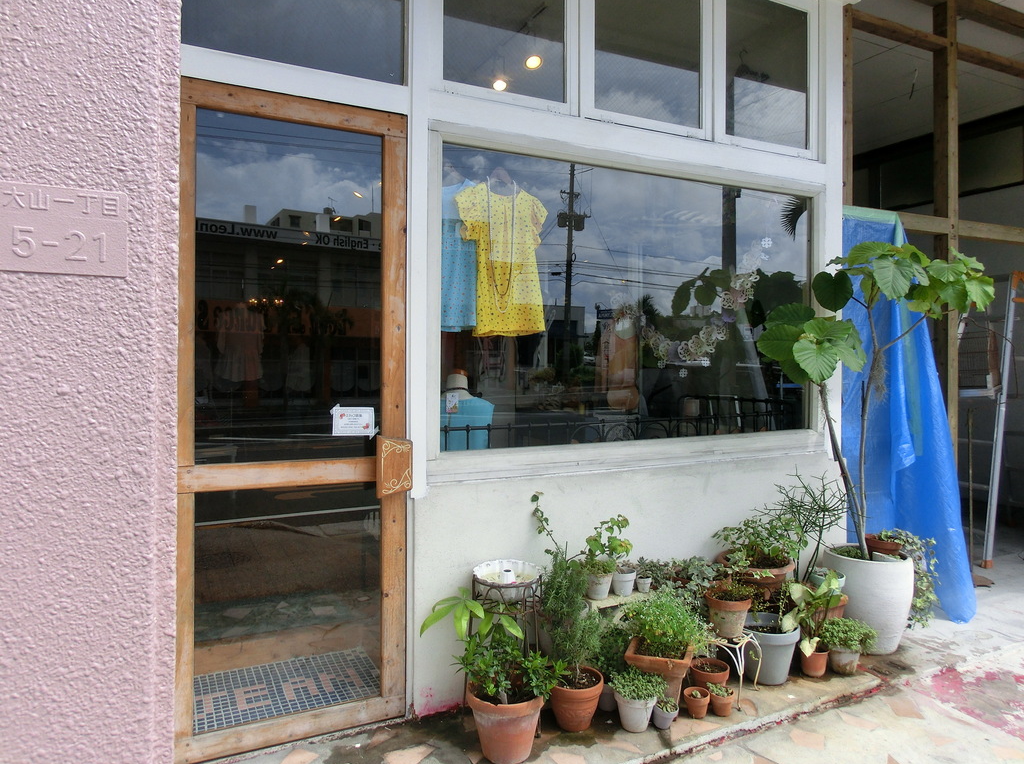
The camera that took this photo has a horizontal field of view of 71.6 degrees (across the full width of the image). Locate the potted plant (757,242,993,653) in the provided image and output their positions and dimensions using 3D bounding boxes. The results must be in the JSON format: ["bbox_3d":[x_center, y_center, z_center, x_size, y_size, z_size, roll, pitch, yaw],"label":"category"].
[{"bbox_3d":[1.532,0.295,3.010,1.000,1.747,0.747,0,1,-26],"label":"potted plant"}]

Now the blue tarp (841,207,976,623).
[{"bbox_3d":[2.112,0.171,3.791,0.775,2.163,0.275,0,0,-25],"label":"blue tarp"}]

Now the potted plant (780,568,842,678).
[{"bbox_3d":[1.201,0.964,2.838,0.227,0.409,0.202,0,1,0],"label":"potted plant"}]

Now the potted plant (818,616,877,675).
[{"bbox_3d":[1.404,1.096,2.970,0.242,0.228,0.230,0,0,-27],"label":"potted plant"}]

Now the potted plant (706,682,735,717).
[{"bbox_3d":[0.791,1.195,2.694,0.104,0.113,0.104,0,0,0],"label":"potted plant"}]

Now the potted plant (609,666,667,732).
[{"bbox_3d":[0.443,1.111,2.499,0.206,0.198,0.194,0,0,0],"label":"potted plant"}]

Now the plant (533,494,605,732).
[{"bbox_3d":[0.211,0.836,2.600,0.256,0.829,0.219,0,0,0],"label":"plant"}]

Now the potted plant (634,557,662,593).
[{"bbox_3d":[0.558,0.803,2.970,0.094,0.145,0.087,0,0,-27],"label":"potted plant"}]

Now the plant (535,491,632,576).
[{"bbox_3d":[0.272,0.591,2.737,0.375,0.331,0.188,0,0,-25],"label":"plant"}]

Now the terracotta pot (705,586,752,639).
[{"bbox_3d":[0.875,0.938,2.862,0.185,0.175,0.185,0,0,0],"label":"terracotta pot"}]

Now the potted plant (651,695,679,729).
[{"bbox_3d":[0.541,1.160,2.505,0.097,0.099,0.094,0,0,0],"label":"potted plant"}]

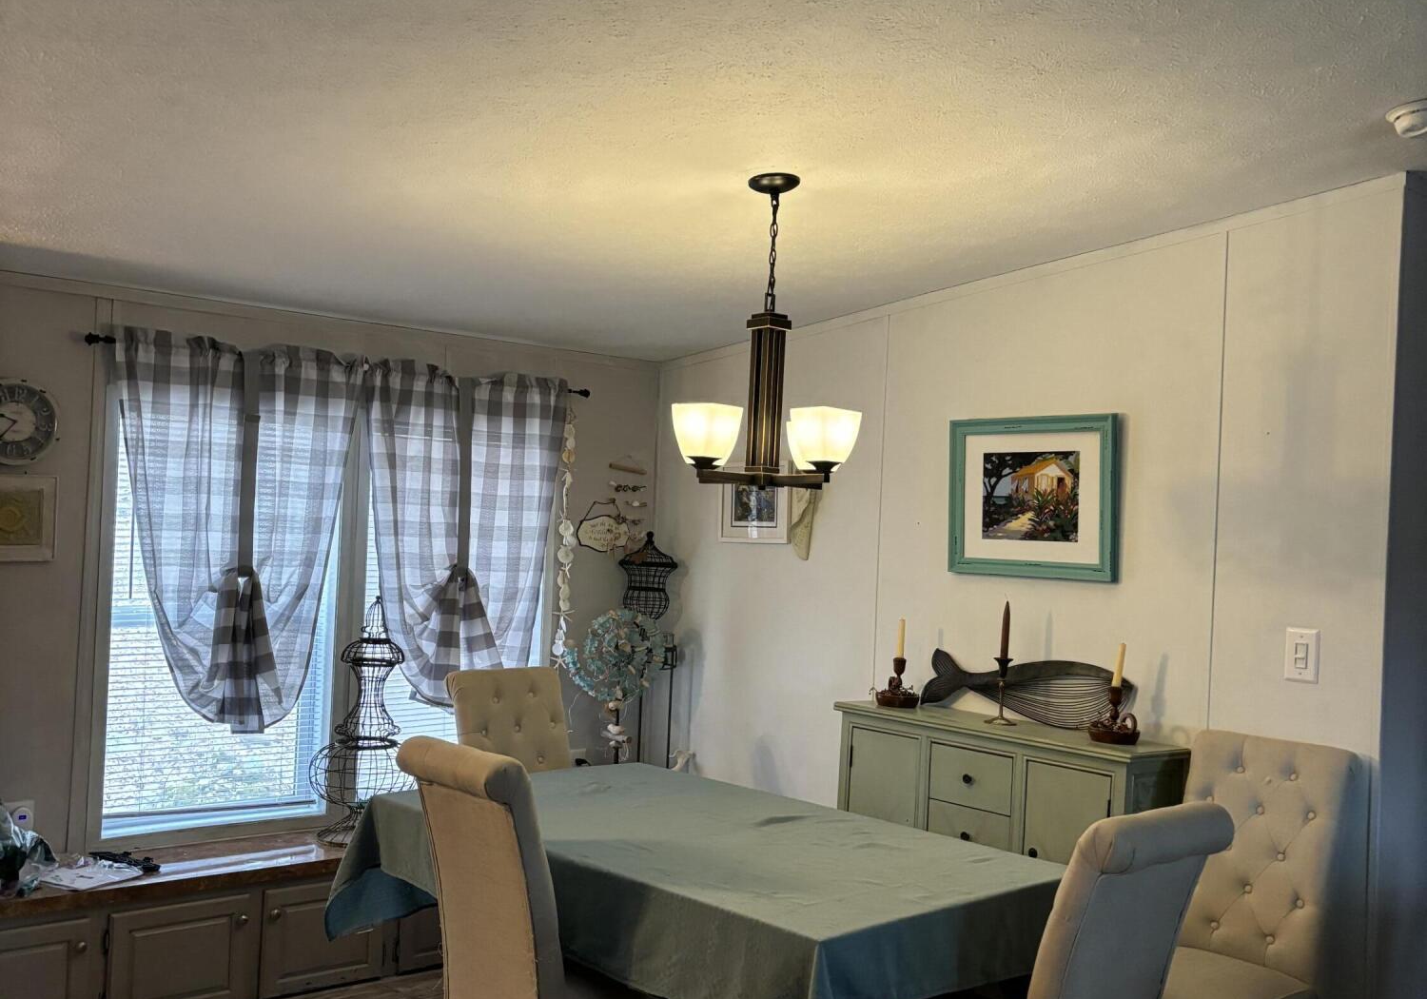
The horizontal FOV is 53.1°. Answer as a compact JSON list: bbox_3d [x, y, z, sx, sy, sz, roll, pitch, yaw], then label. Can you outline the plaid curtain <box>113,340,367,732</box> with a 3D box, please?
[{"bbox_3d":[-1.511,0.117,4.515,0.800,1.240,0.100,3,-1,-40],"label":"plaid curtain"}]

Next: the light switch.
[{"bbox_3d":[1.490,0.398,3.625,0.015,0.134,0.088,3,-1,-40],"label":"light switch"}]

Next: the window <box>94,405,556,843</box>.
[{"bbox_3d":[-1.240,0.406,4.855,1.630,1.370,0.090,3,-1,-40],"label":"window"}]

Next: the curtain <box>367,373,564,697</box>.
[{"bbox_3d":[-0.887,0.158,5.106,0.795,1.231,0.099,3,-1,-42],"label":"curtain"}]

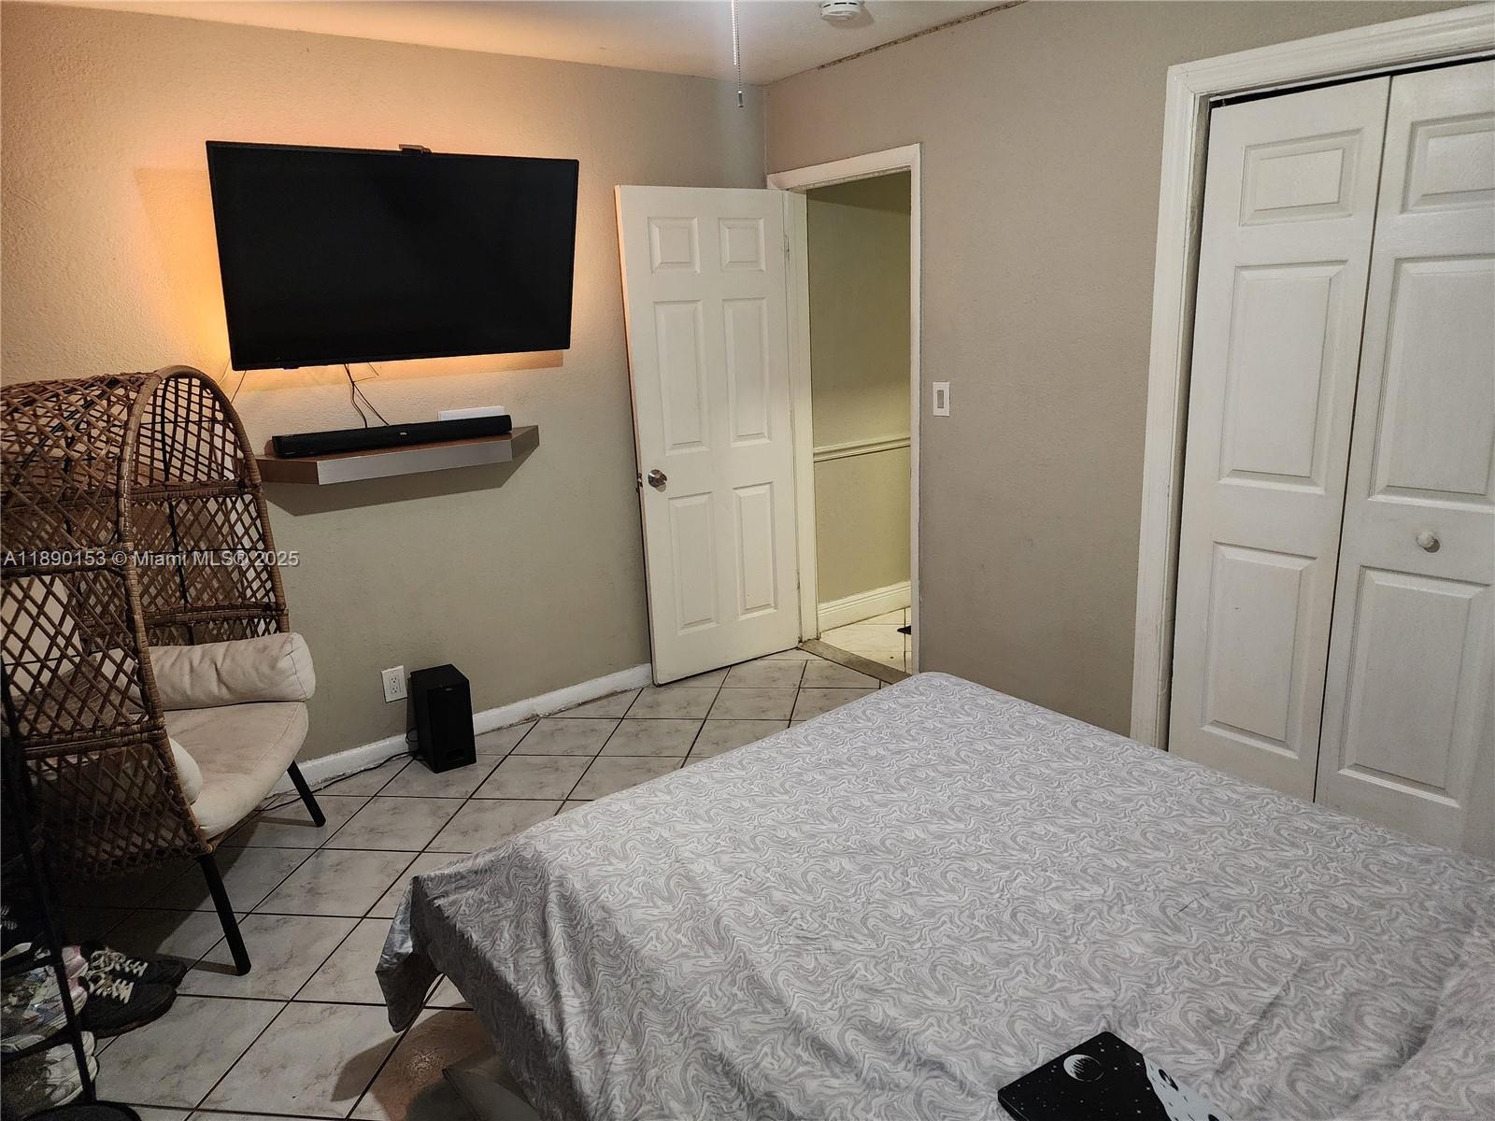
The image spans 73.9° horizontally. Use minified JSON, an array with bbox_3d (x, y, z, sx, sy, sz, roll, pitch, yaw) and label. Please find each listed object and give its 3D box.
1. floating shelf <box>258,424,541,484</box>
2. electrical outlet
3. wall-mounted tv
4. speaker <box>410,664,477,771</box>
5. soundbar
[{"bbox_3d":[-1.161,-0.357,3.425,1.055,0.077,0.205,-13,20,-35],"label":"floating shelf"},{"bbox_3d":[-1.283,0.454,3.620,0.077,0.121,0.008,-13,17,-35],"label":"electrical outlet"},{"bbox_3d":[-1.071,-0.966,3.171,1.115,0.645,0.060,-12,34,-34],"label":"wall-mounted tv"},{"bbox_3d":[-1.109,0.576,3.629,0.145,0.318,0.210,-11,16,-29],"label":"speaker"},{"bbox_3d":[-1.202,-0.435,3.442,0.795,0.062,0.085,-13,17,-35],"label":"soundbar"}]

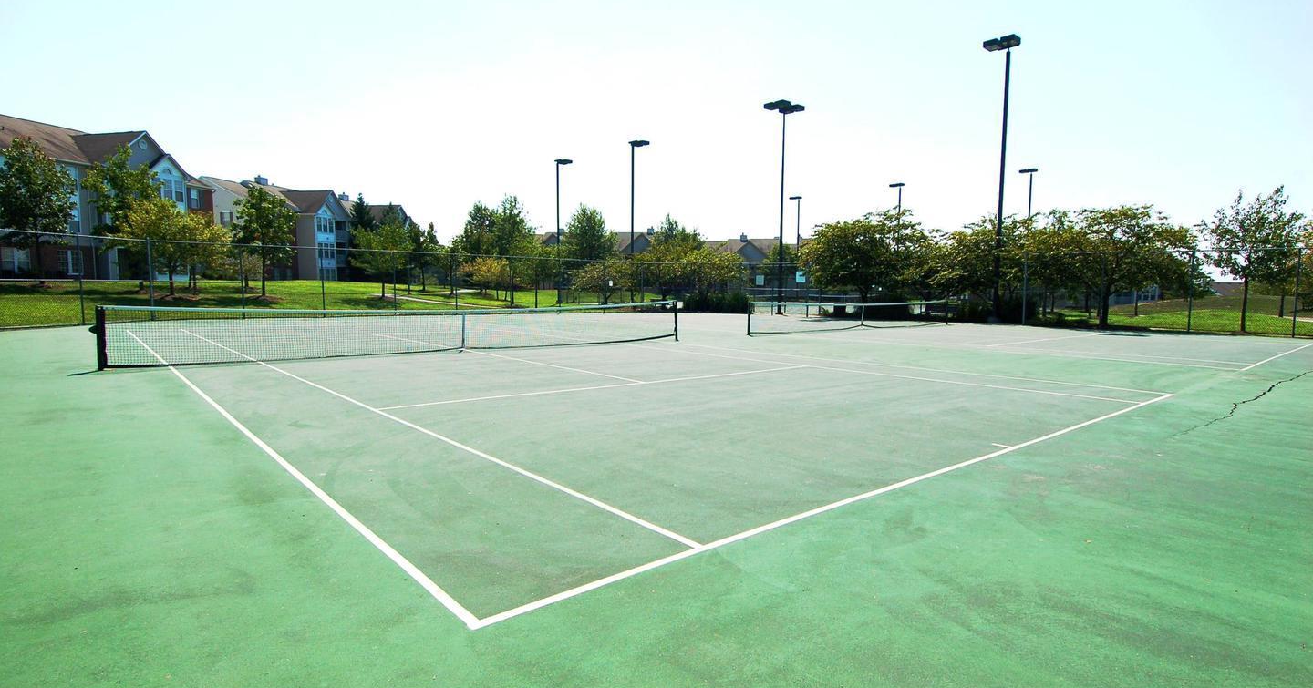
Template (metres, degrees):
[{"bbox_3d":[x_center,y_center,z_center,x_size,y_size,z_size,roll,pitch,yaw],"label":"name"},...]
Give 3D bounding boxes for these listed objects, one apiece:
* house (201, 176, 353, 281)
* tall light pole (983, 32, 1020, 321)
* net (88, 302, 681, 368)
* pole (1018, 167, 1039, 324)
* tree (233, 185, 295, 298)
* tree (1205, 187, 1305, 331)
[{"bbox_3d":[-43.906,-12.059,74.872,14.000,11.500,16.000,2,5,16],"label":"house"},{"bbox_3d":[14.979,-7.059,28.869,1.077,12.515,1.077,-3,6,-39],"label":"tall light pole"},{"bbox_3d":[-4.436,-0.382,15.193,12.928,1.080,0.150,-4,6,-42],"label":"net"},{"bbox_3d":[33.251,-9.448,59.272,1.231,12.515,1.180,-3,6,-39],"label":"pole"},{"bbox_3d":[-25.793,-6.778,43.120,3.800,7.100,3.800,-2,6,-31],"label":"tree"},{"bbox_3d":[24.703,-3.449,27.048,3.300,5.700,3.300,5,6,42],"label":"tree"}]

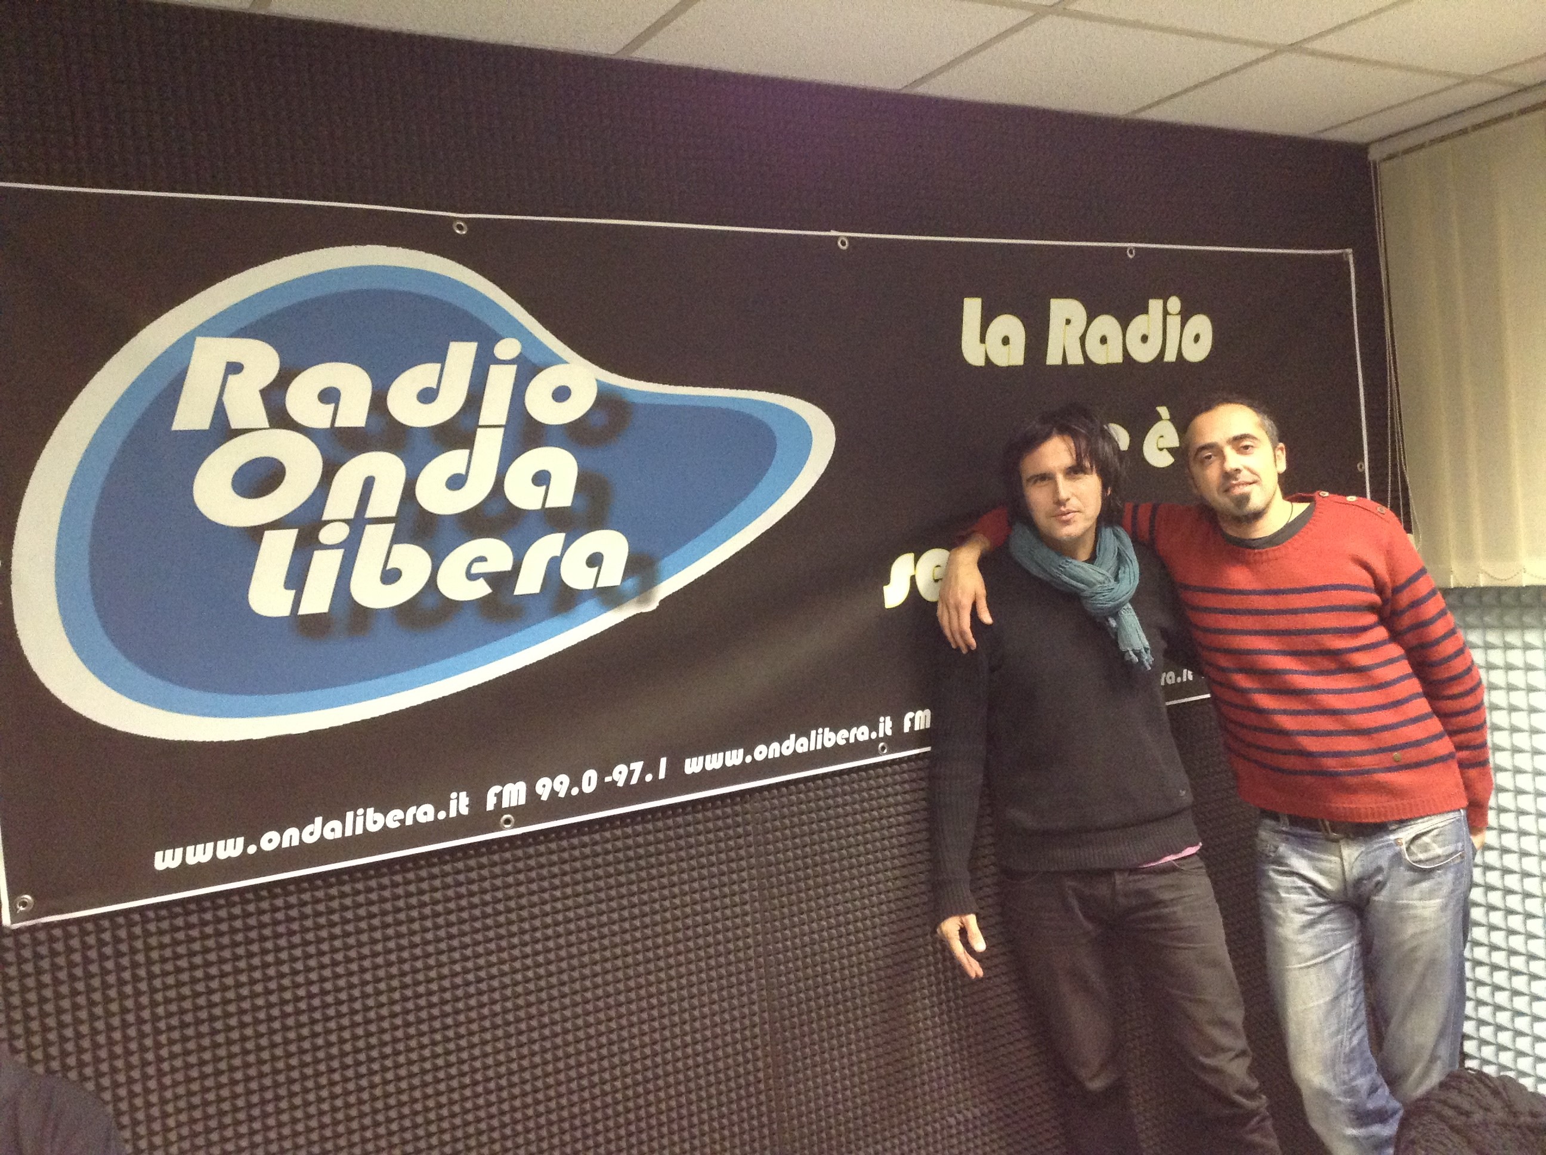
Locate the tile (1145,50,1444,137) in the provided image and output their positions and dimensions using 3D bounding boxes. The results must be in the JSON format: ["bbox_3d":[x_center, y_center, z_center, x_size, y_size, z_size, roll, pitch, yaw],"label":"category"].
[{"bbox_3d":[1.113,-1.024,3.119,0.590,0.020,0.410,-6,1,-32],"label":"tile"}]

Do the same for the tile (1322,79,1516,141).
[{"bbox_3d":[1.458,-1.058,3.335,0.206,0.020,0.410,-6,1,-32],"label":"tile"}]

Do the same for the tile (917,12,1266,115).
[{"bbox_3d":[0.606,-0.974,2.801,0.590,0.020,0.410,-6,1,-32],"label":"tile"}]

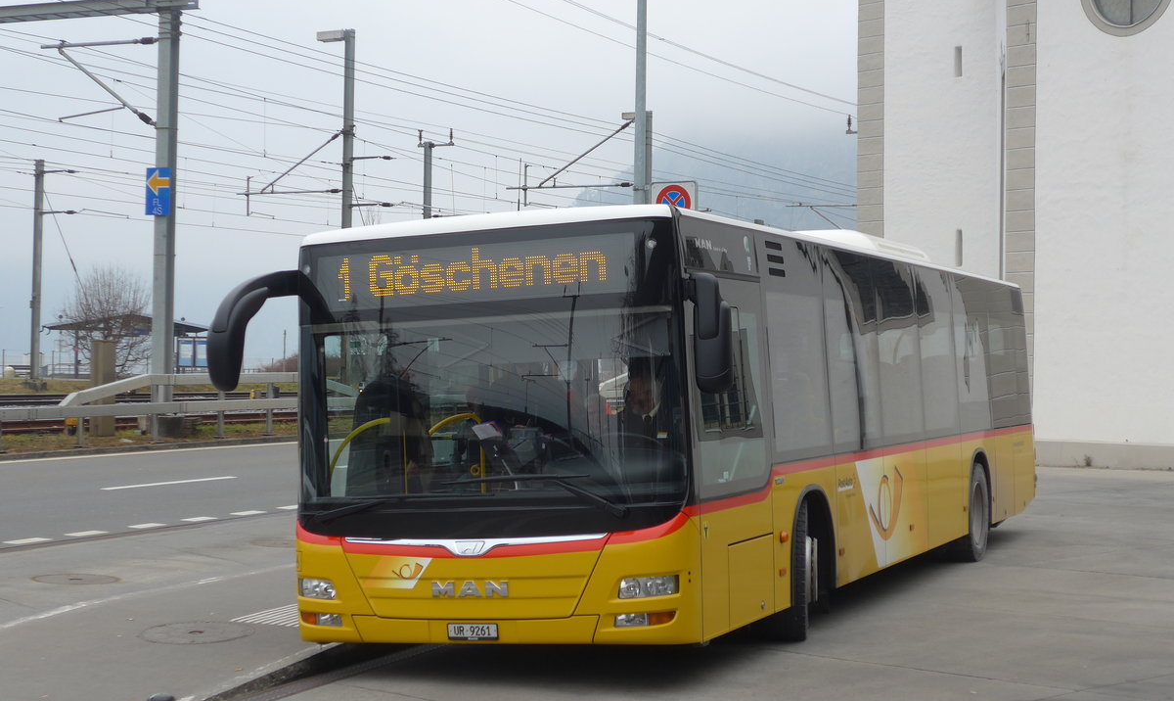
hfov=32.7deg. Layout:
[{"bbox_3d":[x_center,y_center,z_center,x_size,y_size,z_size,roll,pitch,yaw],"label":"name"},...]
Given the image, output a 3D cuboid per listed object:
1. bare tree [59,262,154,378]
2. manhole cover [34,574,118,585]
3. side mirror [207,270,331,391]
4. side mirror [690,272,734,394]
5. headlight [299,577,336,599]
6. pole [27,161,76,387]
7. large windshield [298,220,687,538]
[{"bbox_3d":[-19.745,-1.143,82.000,3.900,4.731,3.900,0,-1,0],"label":"bare tree"},{"bbox_3d":[-3.883,1.758,15.200,0.670,0.030,0.670,0,-1,0],"label":"manhole cover"},{"bbox_3d":[-1.871,-0.139,11.623,0.630,0.700,0.430,-3,-2,22],"label":"side mirror"},{"bbox_3d":[0.682,-0.094,10.923,0.260,0.663,0.220,-3,-2,22],"label":"side mirror"},{"bbox_3d":[-1.584,1.397,11.727,0.315,0.134,0.140,-3,-2,22],"label":"headlight"},{"bbox_3d":[-17.226,-2.541,64.776,1.750,7.214,0.320,0,-1,23],"label":"pole"},{"bbox_3d":[-0.645,0.192,11.450,2.420,1.743,0.340,-3,-2,22],"label":"large windshield"}]

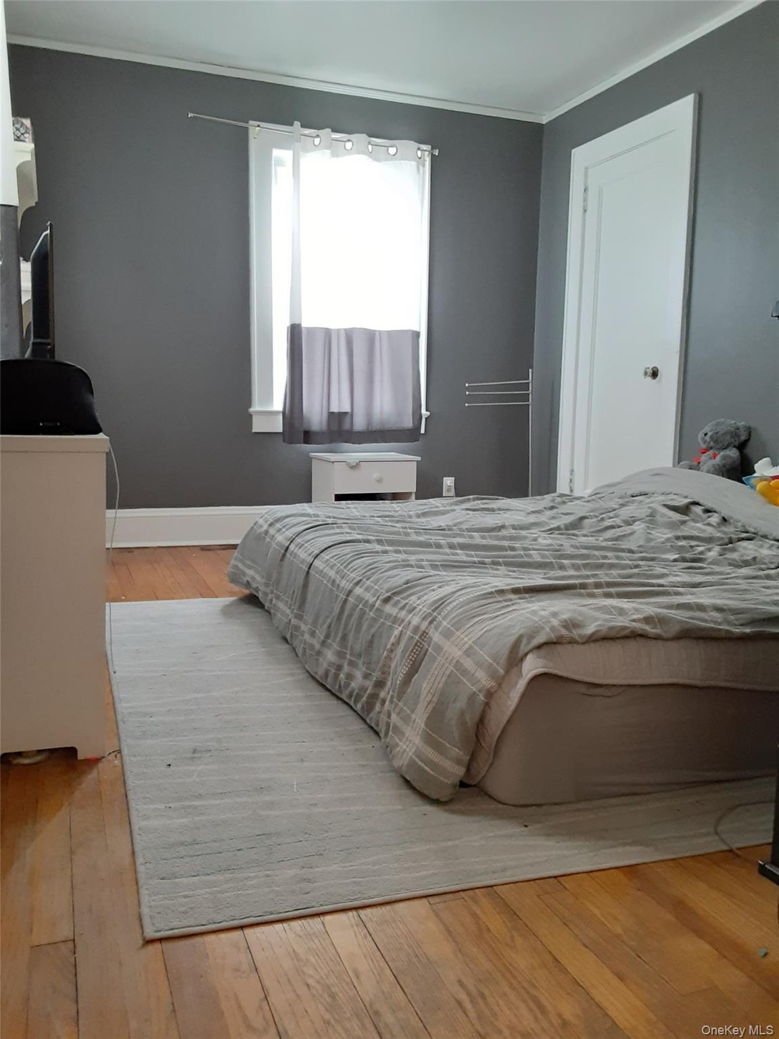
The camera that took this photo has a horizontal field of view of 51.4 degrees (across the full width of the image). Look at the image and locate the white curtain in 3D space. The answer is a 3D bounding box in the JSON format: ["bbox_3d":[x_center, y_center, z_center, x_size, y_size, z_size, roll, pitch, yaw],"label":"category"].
[{"bbox_3d":[-0.181,-1.244,4.436,0.800,1.665,0.100,-1,8,-19],"label":"white curtain"}]

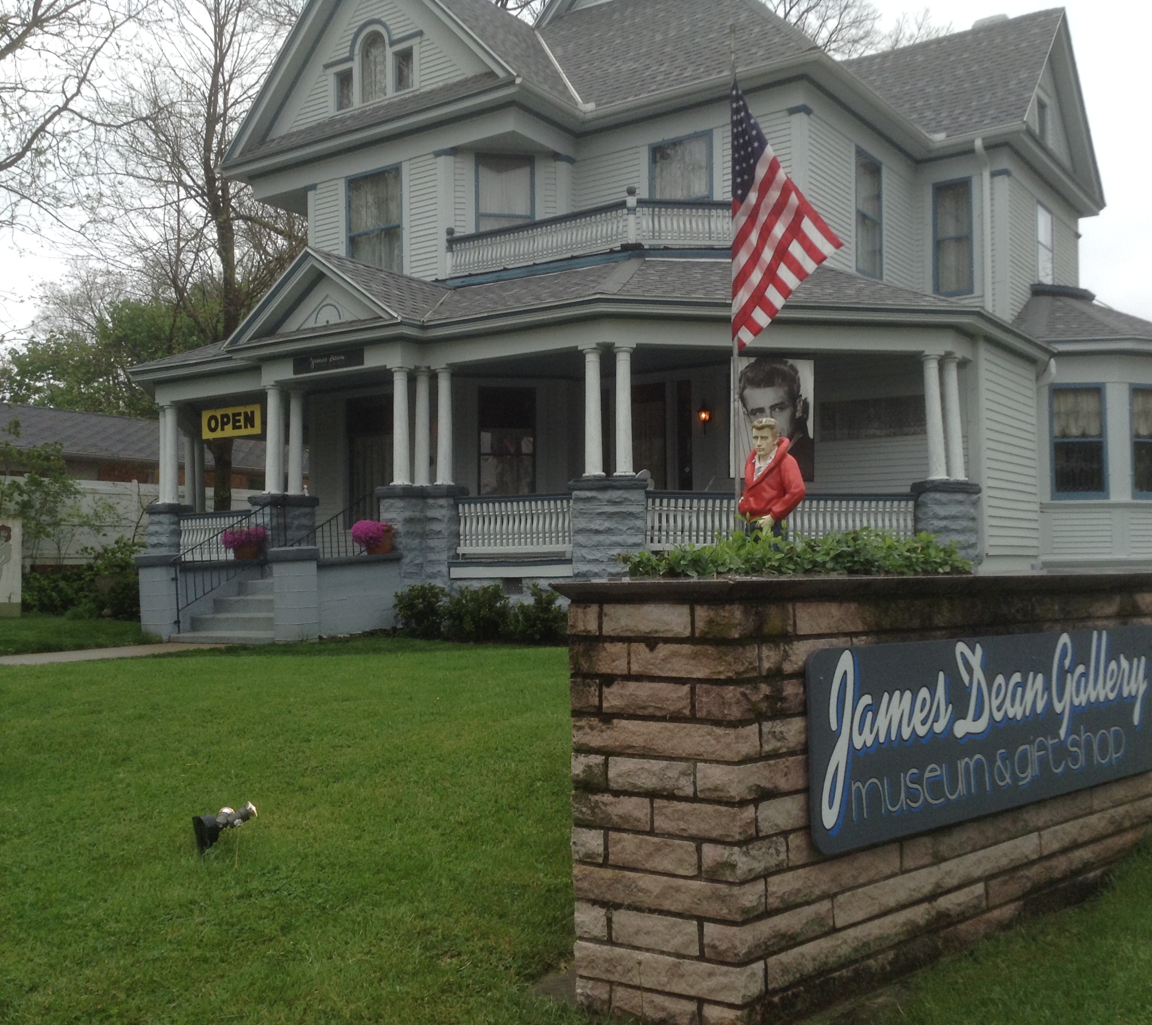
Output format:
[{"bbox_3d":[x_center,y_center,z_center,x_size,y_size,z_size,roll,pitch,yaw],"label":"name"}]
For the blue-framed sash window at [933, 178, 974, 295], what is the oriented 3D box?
[{"bbox_3d":[5.982,-4.362,20.718,0.666,1.842,0.130,-2,-3,34],"label":"blue-framed sash window"}]

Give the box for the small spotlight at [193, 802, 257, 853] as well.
[{"bbox_3d":[-1.438,1.297,5.350,0.240,0.220,0.170,1,-3,-30],"label":"small spotlight"}]

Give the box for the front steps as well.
[{"bbox_3d":[-4.000,1.226,16.773,2.000,0.820,1.350,-2,-3,36],"label":"front steps"}]

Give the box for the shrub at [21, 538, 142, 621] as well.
[{"bbox_3d":[-7.656,1.058,20.300,1.700,1.250,1.200,-2,-3,34],"label":"shrub"}]

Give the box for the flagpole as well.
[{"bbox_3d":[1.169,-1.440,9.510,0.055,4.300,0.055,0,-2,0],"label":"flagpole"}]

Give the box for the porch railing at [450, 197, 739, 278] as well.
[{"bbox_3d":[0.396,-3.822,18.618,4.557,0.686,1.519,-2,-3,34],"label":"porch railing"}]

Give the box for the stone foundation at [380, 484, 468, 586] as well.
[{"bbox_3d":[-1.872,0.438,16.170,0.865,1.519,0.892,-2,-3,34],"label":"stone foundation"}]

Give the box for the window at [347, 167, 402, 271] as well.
[{"bbox_3d":[-3.121,-4.360,20.203,1.190,1.840,0.140,-2,-3,36],"label":"window"}]

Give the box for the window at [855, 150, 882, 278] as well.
[{"bbox_3d":[4.354,-4.413,19.357,0.140,1.860,1.005,-2,-3,36],"label":"window"}]

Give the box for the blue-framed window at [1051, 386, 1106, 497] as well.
[{"bbox_3d":[7.584,-1.067,19.700,0.830,1.700,0.130,-1,-3,1],"label":"blue-framed window"}]

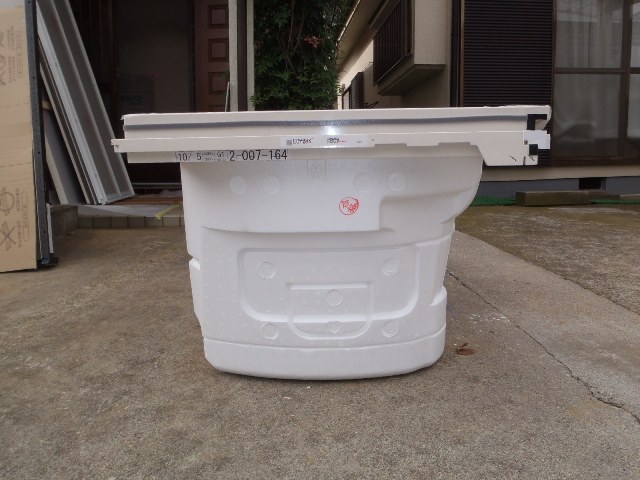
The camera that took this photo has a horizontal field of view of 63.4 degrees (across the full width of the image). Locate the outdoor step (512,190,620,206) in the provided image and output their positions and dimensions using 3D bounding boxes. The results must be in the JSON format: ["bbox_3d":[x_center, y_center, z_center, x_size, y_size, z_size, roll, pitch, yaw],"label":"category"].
[{"bbox_3d":[2.517,-0.421,5.253,1.000,0.138,0.200,-1,6,-7],"label":"outdoor step"}]

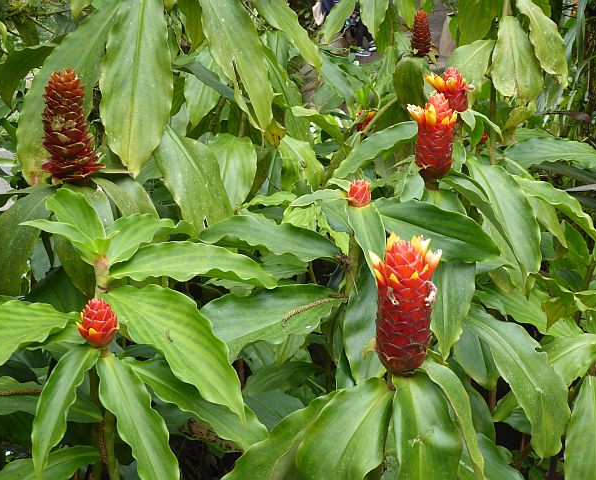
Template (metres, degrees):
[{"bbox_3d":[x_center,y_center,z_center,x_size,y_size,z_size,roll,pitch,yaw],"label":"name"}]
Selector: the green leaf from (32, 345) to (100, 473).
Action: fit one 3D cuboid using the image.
[{"bbox_3d":[-0.277,0.204,1.325,0.050,0.030,0.164,8,63,22],"label":"green leaf"}]

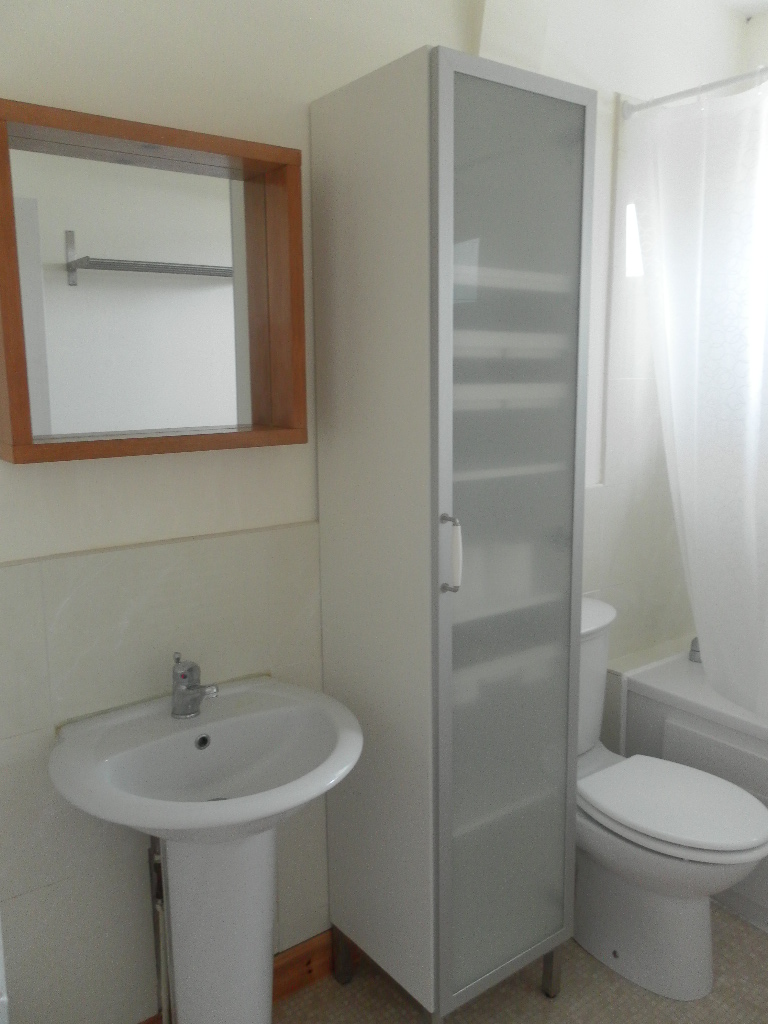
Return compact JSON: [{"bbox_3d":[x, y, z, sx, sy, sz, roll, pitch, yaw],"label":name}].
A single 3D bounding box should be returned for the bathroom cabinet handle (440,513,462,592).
[{"bbox_3d":[0.122,0.078,1.474,0.020,0.146,0.042,-8,12,-37],"label":"bathroom cabinet handle"}]

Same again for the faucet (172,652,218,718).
[{"bbox_3d":[-0.348,0.328,1.530,0.054,0.122,0.139,-8,12,-39],"label":"faucet"}]

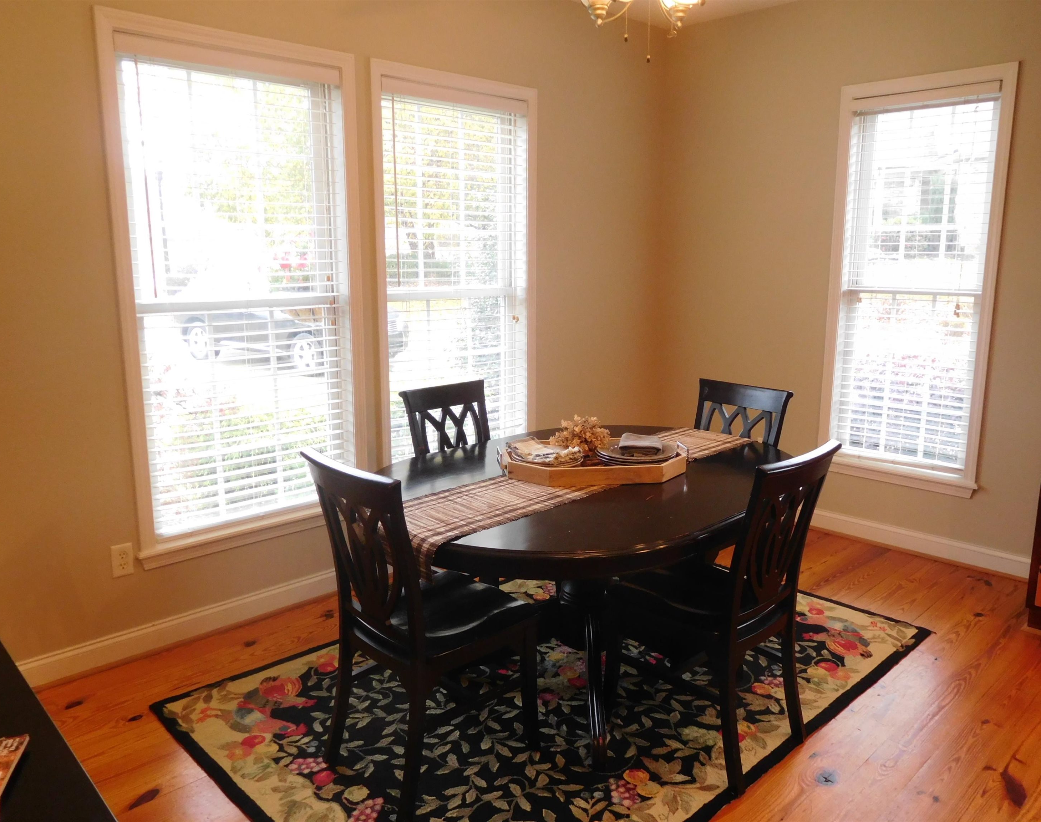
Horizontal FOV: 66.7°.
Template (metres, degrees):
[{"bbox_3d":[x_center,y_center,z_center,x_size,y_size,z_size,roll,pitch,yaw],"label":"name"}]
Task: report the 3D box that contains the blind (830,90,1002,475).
[{"bbox_3d":[1.876,-0.590,3.821,0.060,1.768,0.640,-10,15,-42],"label":"blind"}]

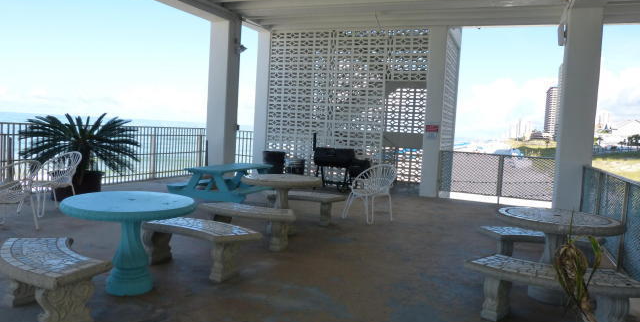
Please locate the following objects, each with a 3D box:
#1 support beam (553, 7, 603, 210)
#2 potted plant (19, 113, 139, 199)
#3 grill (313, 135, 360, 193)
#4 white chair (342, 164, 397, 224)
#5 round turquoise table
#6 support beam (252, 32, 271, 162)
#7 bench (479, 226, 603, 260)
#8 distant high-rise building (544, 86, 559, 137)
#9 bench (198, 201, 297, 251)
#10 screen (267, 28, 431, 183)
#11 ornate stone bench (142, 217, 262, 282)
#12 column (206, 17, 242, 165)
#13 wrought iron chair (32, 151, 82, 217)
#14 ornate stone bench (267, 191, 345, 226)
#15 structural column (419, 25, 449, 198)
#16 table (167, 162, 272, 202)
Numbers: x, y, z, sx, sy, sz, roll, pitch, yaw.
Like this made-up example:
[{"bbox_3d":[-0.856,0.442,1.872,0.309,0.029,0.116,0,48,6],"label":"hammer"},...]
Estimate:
[{"bbox_3d":[3.821,-0.525,6.883,0.400,3.330,0.400,5,4,23],"label":"support beam"},{"bbox_3d":[-4.141,-0.079,7.991,1.850,1.470,1.850,5,4,23],"label":"potted plant"},{"bbox_3d":[0.488,0.049,11.076,1.300,1.330,0.650,5,4,22],"label":"grill"},{"bbox_3d":[0.864,0.520,7.569,0.700,0.900,0.710,7,5,43],"label":"white chair"},{"bbox_3d":[-1.589,0.694,3.868,1.020,0.740,1.020,3,4,0],"label":"round turquoise table"},{"bbox_3d":[-1.465,-1.441,12.378,0.390,3.880,0.400,5,4,23],"label":"support beam"},{"bbox_3d":[2.371,1.006,5.010,1.220,0.430,0.530,4,4,17],"label":"bench"},{"bbox_3d":[292.393,-57.194,577.434,15.000,64.000,32.000,4,4,21],"label":"distant high-rise building"},{"bbox_3d":[-0.853,0.796,5.649,1.230,0.430,0.550,4,4,16],"label":"bench"},{"bbox_3d":[0.538,-1.262,11.396,4.090,3.860,0.140,5,4,23],"label":"screen"},{"bbox_3d":[-1.186,0.855,4.501,1.270,0.430,0.550,5,4,27],"label":"ornate stone bench"},{"bbox_3d":[-2.224,-1.260,10.619,0.450,3.720,0.440,5,4,22],"label":"column"},{"bbox_3d":[-3.882,0.327,6.771,0.700,0.900,0.710,5,4,26],"label":"wrought iron chair"},{"bbox_3d":[-0.265,0.710,7.074,1.240,0.420,0.500,4,4,17],"label":"ornate stone bench"},{"bbox_3d":[2.646,-1.106,10.630,0.400,3.870,0.400,5,4,23],"label":"structural column"},{"bbox_3d":[-1.486,0.459,7.863,1.450,0.740,1.780,4,4,18],"label":"table"}]

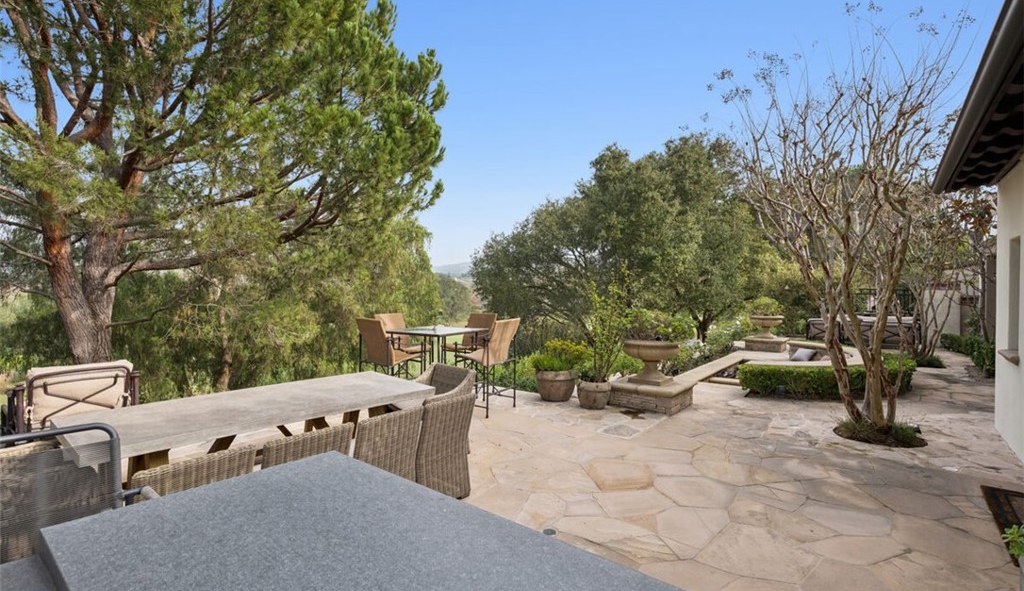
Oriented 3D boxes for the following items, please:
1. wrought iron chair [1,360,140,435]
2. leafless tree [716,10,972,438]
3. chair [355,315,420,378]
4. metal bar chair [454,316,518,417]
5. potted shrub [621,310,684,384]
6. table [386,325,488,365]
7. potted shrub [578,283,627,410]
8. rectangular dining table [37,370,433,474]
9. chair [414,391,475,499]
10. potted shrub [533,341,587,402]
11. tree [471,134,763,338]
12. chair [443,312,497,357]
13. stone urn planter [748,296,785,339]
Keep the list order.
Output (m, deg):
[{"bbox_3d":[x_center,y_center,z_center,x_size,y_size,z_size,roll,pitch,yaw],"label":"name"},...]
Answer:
[{"bbox_3d":[-4.500,1.124,4.690,0.820,0.870,0.830,0,1,38],"label":"wrought iron chair"},{"bbox_3d":[4.120,-0.950,5.692,2.600,5.000,2.600,0,1,38],"label":"leafless tree"},{"bbox_3d":[-1.630,0.937,5.978,0.610,1.210,0.630,0,1,36],"label":"chair"},{"bbox_3d":[-0.320,0.952,6.241,0.680,1.230,0.660,0,1,35],"label":"metal bar chair"},{"bbox_3d":[2.010,0.698,6.476,0.820,1.030,0.820,0,1,0],"label":"potted shrub"},{"bbox_3d":[-1.100,1.031,6.709,1.060,1.020,1.060,0,1,36],"label":"table"},{"bbox_3d":[1.270,0.700,6.408,0.630,1.730,0.600,0,1,0],"label":"potted shrub"},{"bbox_3d":[-1.910,1.217,3.683,1.047,0.755,2.455,1,1,39],"label":"rectangular dining table"},{"bbox_3d":[-0.670,1.159,3.510,0.610,0.820,0.550,0,1,41],"label":"chair"},{"bbox_3d":[0.735,1.114,6.913,0.800,0.890,0.720,0,1,0],"label":"potted shrub"},{"bbox_3d":[3.400,-1.780,14.981,9.300,6.900,8.300,0,1,0],"label":"tree"},{"bbox_3d":[-0.680,0.939,7.361,0.660,1.230,0.680,0,1,35],"label":"chair"},{"bbox_3d":[6.100,0.530,10.950,0.760,1.000,0.760,0,0,40],"label":"stone urn planter"}]

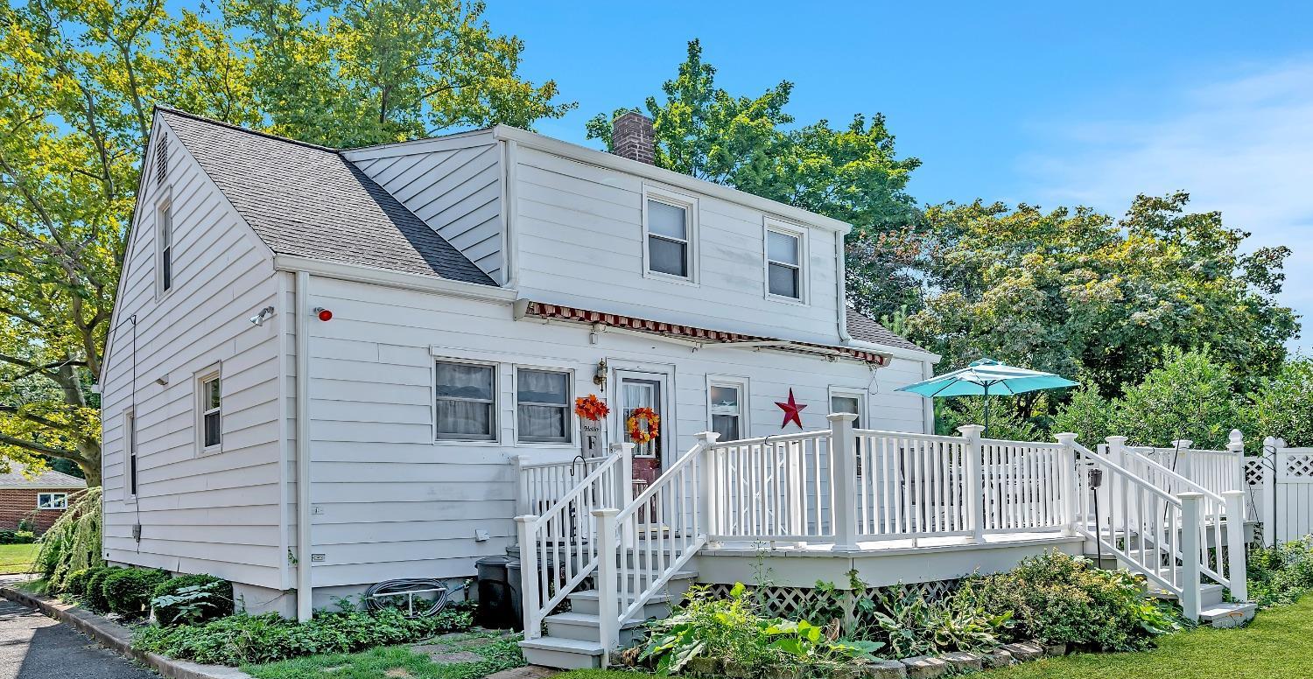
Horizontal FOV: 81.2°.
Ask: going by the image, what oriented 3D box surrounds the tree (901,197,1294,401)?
[{"bbox_3d":[11.532,0.590,20.000,9.400,9.000,8.600,-6,-10,30],"label":"tree"}]

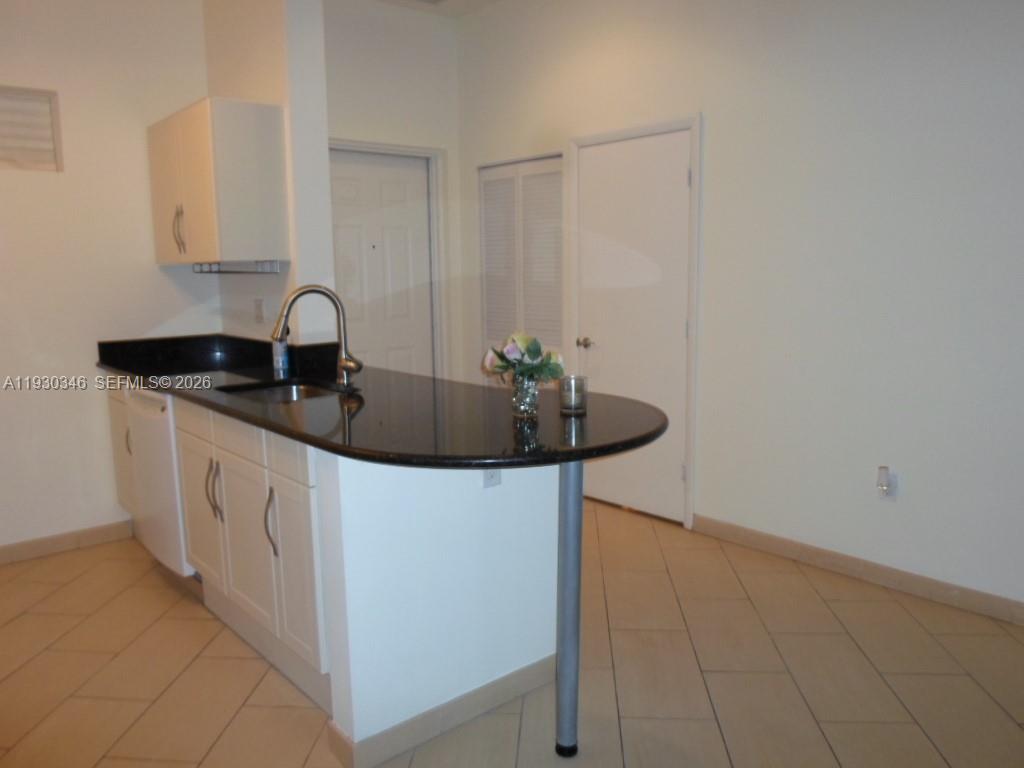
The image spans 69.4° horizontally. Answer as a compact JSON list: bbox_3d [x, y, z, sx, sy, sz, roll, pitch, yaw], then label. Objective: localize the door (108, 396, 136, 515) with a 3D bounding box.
[{"bbox_3d":[-1.870,0.366,3.599,0.023,0.570,0.415,-8,11,-41],"label":"door"}]

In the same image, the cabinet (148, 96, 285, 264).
[{"bbox_3d":[-1.418,-0.917,3.536,0.322,0.676,0.863,-8,11,-41],"label":"cabinet"}]

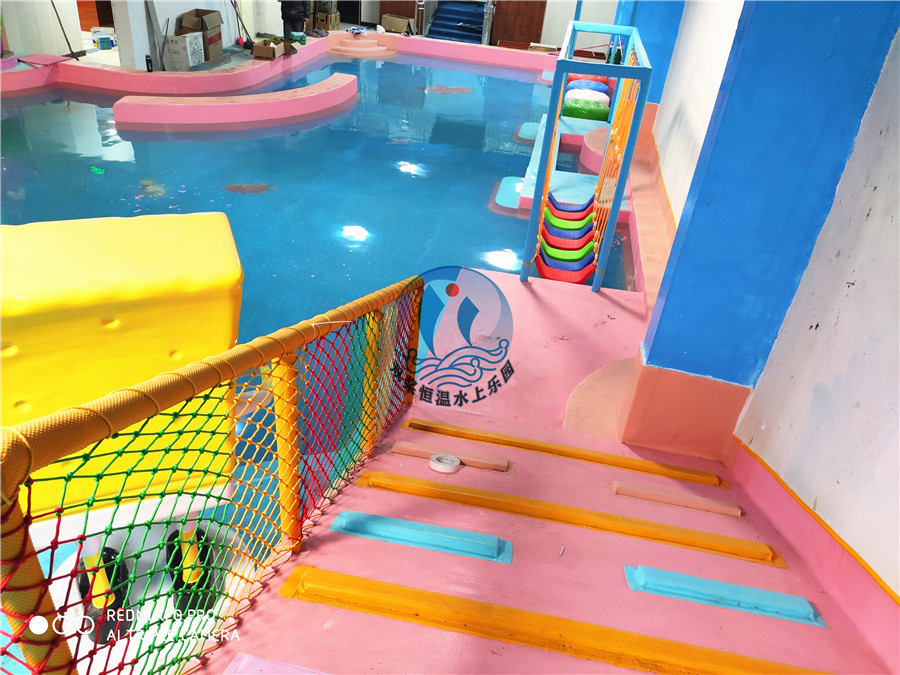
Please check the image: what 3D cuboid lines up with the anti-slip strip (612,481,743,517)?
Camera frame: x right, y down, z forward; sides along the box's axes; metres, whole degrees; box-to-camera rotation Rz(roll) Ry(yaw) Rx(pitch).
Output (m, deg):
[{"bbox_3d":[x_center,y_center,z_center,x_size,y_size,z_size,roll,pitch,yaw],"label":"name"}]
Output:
[{"bbox_3d":[1.095,0.781,3.269,0.581,0.034,0.082,9,10,7],"label":"anti-slip strip"}]

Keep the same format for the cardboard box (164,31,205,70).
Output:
[{"bbox_3d":[-4.636,-5.013,11.818,0.425,0.523,0.580,6,32,2],"label":"cardboard box"}]

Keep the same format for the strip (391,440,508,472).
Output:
[{"bbox_3d":[0.002,0.602,3.418,0.580,0.034,0.082,9,10,7],"label":"strip"}]

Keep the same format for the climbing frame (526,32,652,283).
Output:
[{"bbox_3d":[1.304,-1.881,6.526,0.692,1.836,2.665,9,32,7],"label":"climbing frame"}]

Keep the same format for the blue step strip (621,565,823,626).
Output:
[{"bbox_3d":[0.978,0.913,2.409,0.662,0.040,0.140,9,10,7],"label":"blue step strip"}]

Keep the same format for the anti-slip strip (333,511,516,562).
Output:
[{"bbox_3d":[-0.103,0.735,2.538,0.683,0.040,0.140,9,10,7],"label":"anti-slip strip"}]

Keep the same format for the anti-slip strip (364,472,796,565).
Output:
[{"bbox_3d":[0.489,0.759,2.894,1.802,0.040,0.140,9,10,7],"label":"anti-slip strip"}]

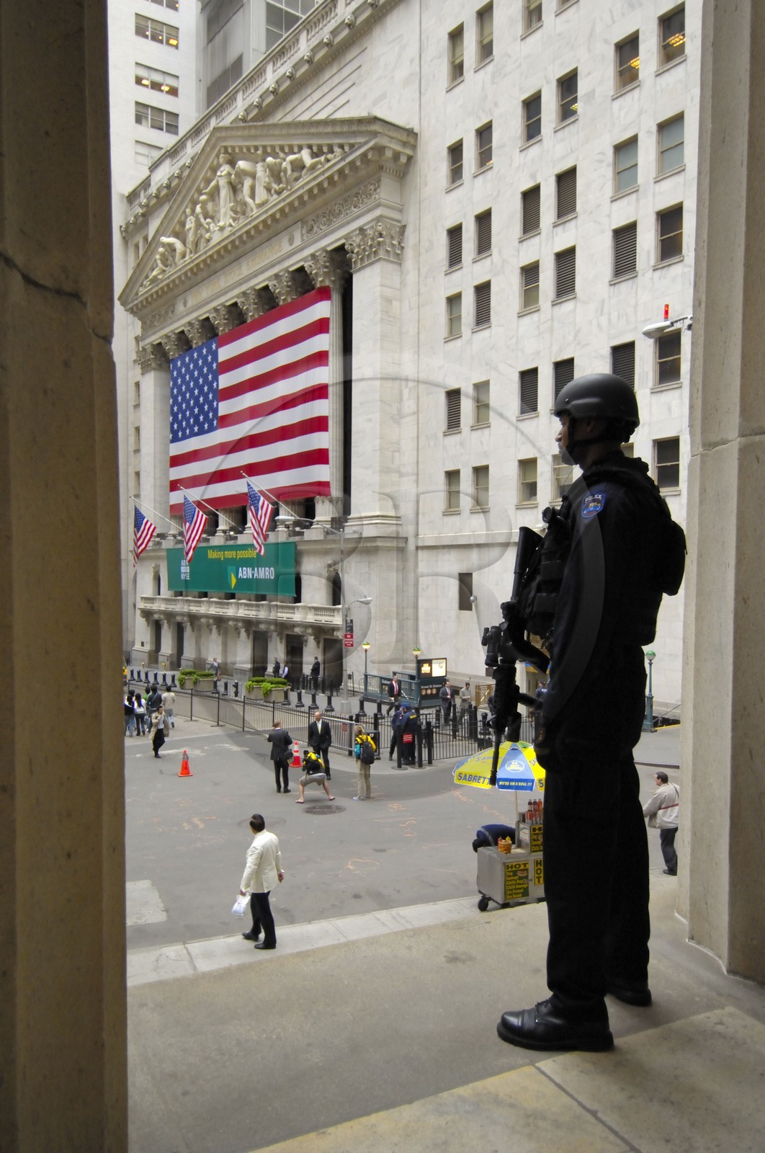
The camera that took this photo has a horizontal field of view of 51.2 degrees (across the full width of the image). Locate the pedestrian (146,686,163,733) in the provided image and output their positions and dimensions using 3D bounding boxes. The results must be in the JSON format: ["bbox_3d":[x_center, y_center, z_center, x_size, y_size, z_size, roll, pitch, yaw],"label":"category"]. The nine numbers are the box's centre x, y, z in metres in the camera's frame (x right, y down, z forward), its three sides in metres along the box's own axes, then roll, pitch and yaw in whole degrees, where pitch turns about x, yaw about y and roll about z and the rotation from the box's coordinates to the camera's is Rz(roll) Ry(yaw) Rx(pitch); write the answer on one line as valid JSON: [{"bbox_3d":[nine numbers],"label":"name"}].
[{"bbox_3d":[-8.566,4.984,30.000,0.560,1.790,0.420,0,0,-20],"label":"pedestrian"}]

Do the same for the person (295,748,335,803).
[{"bbox_3d":[-1.635,4.780,19.100,0.930,1.250,0.680,0,0,-21],"label":"person"}]

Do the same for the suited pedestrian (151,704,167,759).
[{"bbox_3d":[-7.194,5.008,25.700,0.560,1.670,0.480,0,0,-25],"label":"suited pedestrian"}]

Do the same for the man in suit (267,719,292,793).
[{"bbox_3d":[-2.580,4.520,19.900,0.620,1.790,0.480,0,0,-7],"label":"man in suit"}]

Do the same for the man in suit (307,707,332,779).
[{"bbox_3d":[-1.660,4.480,21.200,0.600,1.830,0.380,0,0,9],"label":"man in suit"}]

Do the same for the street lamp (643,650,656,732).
[{"bbox_3d":[9.440,4.034,28.200,0.450,2.900,0.450,0,0,-39],"label":"street lamp"}]

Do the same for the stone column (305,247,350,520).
[{"bbox_3d":[-3.260,-11.300,47.200,2.050,16.200,2.050,0,0,-38],"label":"stone column"}]

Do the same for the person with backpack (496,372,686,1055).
[{"bbox_3d":[0.600,0.345,2.300,0.580,1.870,0.600,1,0,13],"label":"person with backpack"}]

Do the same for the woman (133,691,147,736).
[{"bbox_3d":[-9.060,5.153,29.900,0.480,1.600,0.380,0,0,-20],"label":"woman"}]

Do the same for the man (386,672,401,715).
[{"bbox_3d":[0.510,5.040,33.300,0.550,1.760,0.650,0,0,-34],"label":"man"}]

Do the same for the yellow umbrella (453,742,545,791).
[{"bbox_3d":[2.100,2.870,12.500,2.000,0.600,2.000,0,0,-18],"label":"yellow umbrella"}]

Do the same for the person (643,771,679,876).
[{"bbox_3d":[4.649,4.097,13.250,0.520,1.720,0.520,0,0,34],"label":"person"}]

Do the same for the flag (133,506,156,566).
[{"bbox_3d":[-17.039,-2.969,57.300,1.700,4.250,0.500,0,0,-39],"label":"flag"}]

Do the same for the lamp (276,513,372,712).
[{"bbox_3d":[-2.330,1.650,33.600,4.700,8.500,0.450,0,0,-38],"label":"lamp"}]

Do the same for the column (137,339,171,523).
[{"bbox_3d":[-18.535,-11.246,65.900,2.300,15.500,2.800,0,0,-39],"label":"column"}]

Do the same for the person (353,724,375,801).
[{"bbox_3d":[-0.429,4.316,18.600,0.500,1.760,0.500,0,0,-31],"label":"person"}]

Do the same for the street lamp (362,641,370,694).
[{"bbox_3d":[-0.820,4.550,39.200,0.420,2.750,0.420,0,0,0],"label":"street lamp"}]

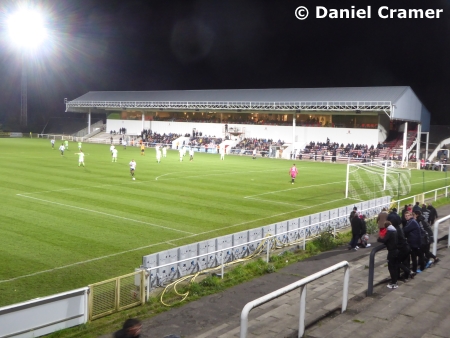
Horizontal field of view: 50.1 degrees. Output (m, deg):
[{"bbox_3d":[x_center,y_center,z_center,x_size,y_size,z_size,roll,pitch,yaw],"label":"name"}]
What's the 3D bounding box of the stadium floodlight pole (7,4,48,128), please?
[{"bbox_3d":[-58.457,-27.397,141.000,5.000,36.000,2.200,0,6,-23],"label":"stadium floodlight pole"}]

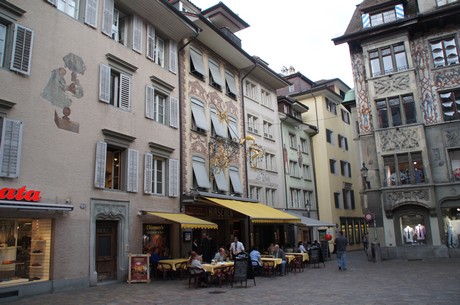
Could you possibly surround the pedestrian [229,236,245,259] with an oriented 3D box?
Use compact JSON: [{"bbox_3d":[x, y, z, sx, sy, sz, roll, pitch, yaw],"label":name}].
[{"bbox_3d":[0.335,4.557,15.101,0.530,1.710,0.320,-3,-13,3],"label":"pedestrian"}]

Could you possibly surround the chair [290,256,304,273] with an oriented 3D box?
[{"bbox_3d":[3.313,5.462,16.955,0.500,0.780,0.500,1,-14,-15],"label":"chair"}]

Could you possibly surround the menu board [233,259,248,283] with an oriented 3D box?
[{"bbox_3d":[0.454,4.166,12.300,0.560,1.180,0.500,-8,-14,23],"label":"menu board"}]

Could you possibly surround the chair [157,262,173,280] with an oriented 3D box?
[{"bbox_3d":[-2.852,5.171,15.099,0.500,0.760,0.520,-9,-15,26],"label":"chair"}]

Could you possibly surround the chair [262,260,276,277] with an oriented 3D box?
[{"bbox_3d":[1.694,4.964,14.983,0.490,0.760,0.520,-10,-15,29],"label":"chair"}]

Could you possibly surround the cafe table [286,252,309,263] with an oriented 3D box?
[{"bbox_3d":[3.680,5.943,18.855,1.050,0.730,0.850,-11,-16,30],"label":"cafe table"}]

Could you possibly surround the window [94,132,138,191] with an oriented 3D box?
[{"bbox_3d":[-5.125,0.460,15.976,0.250,2.700,2.500,-10,-15,29],"label":"window"}]

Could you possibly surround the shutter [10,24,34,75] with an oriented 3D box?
[{"bbox_3d":[-7.660,-3.825,12.797,0.060,1.860,0.690,-10,-15,29],"label":"shutter"}]

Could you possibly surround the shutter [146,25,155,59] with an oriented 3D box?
[{"bbox_3d":[-4.374,-6.124,19.256,0.060,2.107,0.583,-11,-16,30],"label":"shutter"}]

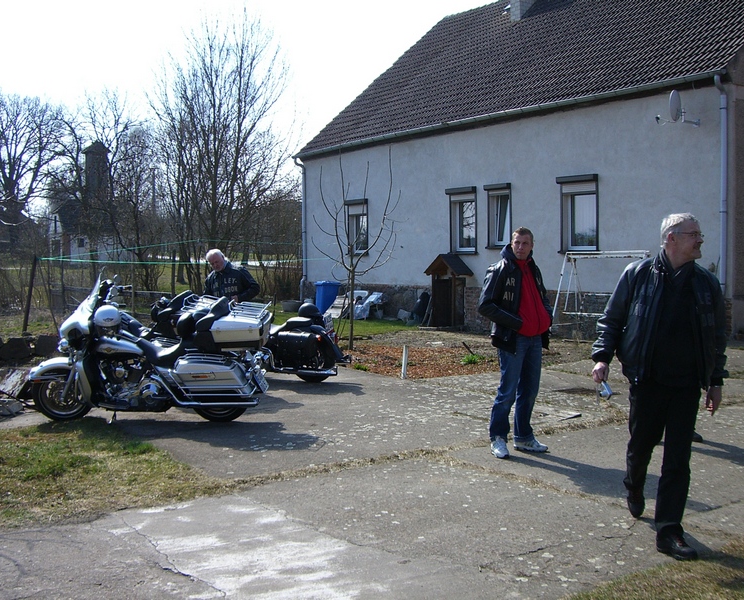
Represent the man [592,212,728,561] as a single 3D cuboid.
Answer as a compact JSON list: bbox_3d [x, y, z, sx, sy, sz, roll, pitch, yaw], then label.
[{"bbox_3d":[1.590,0.422,4.863,0.680,1.830,0.580,0,3,-3],"label":"man"}]

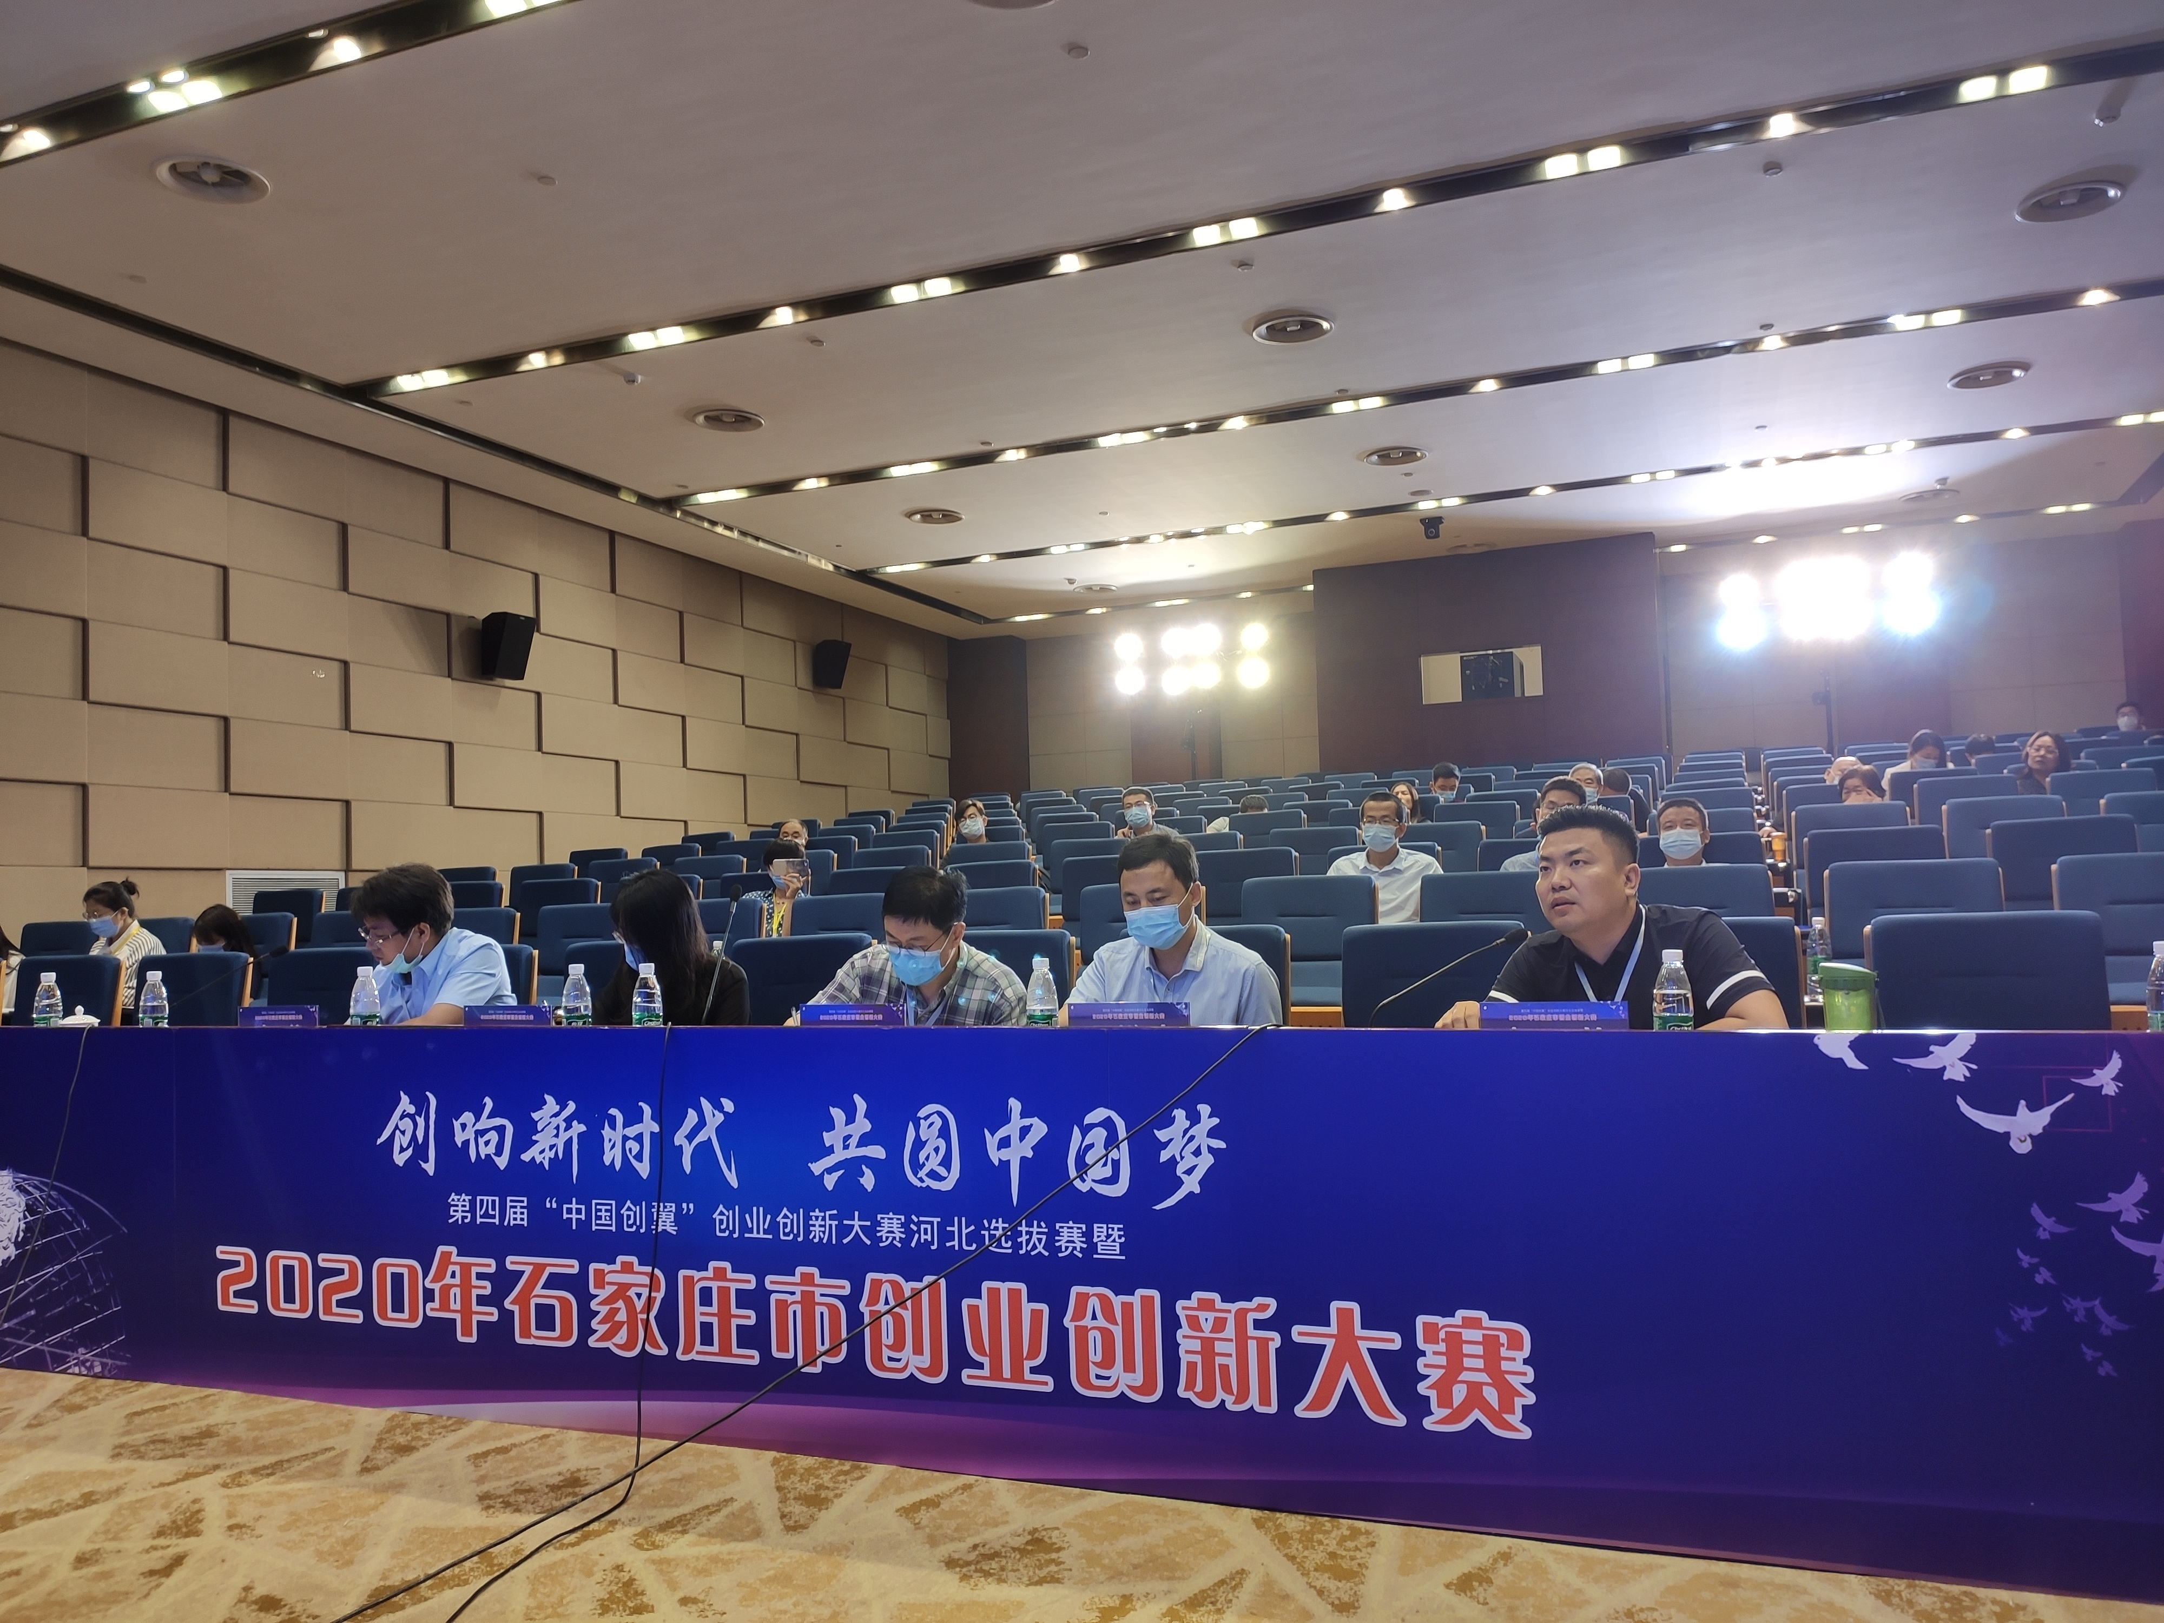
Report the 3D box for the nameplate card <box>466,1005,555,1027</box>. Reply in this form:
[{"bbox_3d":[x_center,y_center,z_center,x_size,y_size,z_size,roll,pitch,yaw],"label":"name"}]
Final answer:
[{"bbox_3d":[-1.288,0.504,3.698,0.246,0.125,0.060,-3,-3,21],"label":"nameplate card"}]

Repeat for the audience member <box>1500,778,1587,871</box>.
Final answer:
[{"bbox_3d":[1.649,0.487,5.625,0.500,1.233,0.750,-3,-4,22],"label":"audience member"}]

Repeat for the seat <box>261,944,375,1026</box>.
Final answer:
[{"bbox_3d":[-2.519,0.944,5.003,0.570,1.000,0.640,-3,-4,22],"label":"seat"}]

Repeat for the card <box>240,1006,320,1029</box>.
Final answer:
[{"bbox_3d":[-1.930,0.536,3.950,0.246,0.125,0.060,-3,-3,21],"label":"card"}]

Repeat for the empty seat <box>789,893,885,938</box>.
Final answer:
[{"bbox_3d":[-0.911,0.790,5.671,0.560,1.000,0.620,-3,-3,21],"label":"empty seat"}]

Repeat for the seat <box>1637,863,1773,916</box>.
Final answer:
[{"bbox_3d":[1.769,0.648,4.619,0.560,1.000,0.620,-3,-3,21],"label":"seat"}]

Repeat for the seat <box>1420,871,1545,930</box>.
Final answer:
[{"bbox_3d":[1.233,0.676,4.829,0.560,1.000,0.620,-3,-3,21],"label":"seat"}]

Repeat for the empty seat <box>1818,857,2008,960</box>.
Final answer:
[{"bbox_3d":[2.258,0.627,4.318,0.540,1.000,0.600,-3,-4,22],"label":"empty seat"}]

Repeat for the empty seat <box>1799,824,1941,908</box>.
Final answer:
[{"bbox_3d":[2.696,0.552,5.443,0.540,1.000,0.600,-3,-4,22],"label":"empty seat"}]

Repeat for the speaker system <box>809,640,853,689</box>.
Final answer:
[{"bbox_3d":[-2.539,-1.499,16.470,0.260,0.450,0.300,14,5,31],"label":"speaker system"}]

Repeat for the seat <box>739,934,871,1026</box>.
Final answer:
[{"bbox_3d":[-0.826,0.837,4.303,0.560,1.000,0.620,-3,-3,21],"label":"seat"}]

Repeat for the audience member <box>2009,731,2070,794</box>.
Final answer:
[{"bbox_3d":[5.203,0.141,8.711,0.480,1.180,0.750,-3,-4,22],"label":"audience member"}]

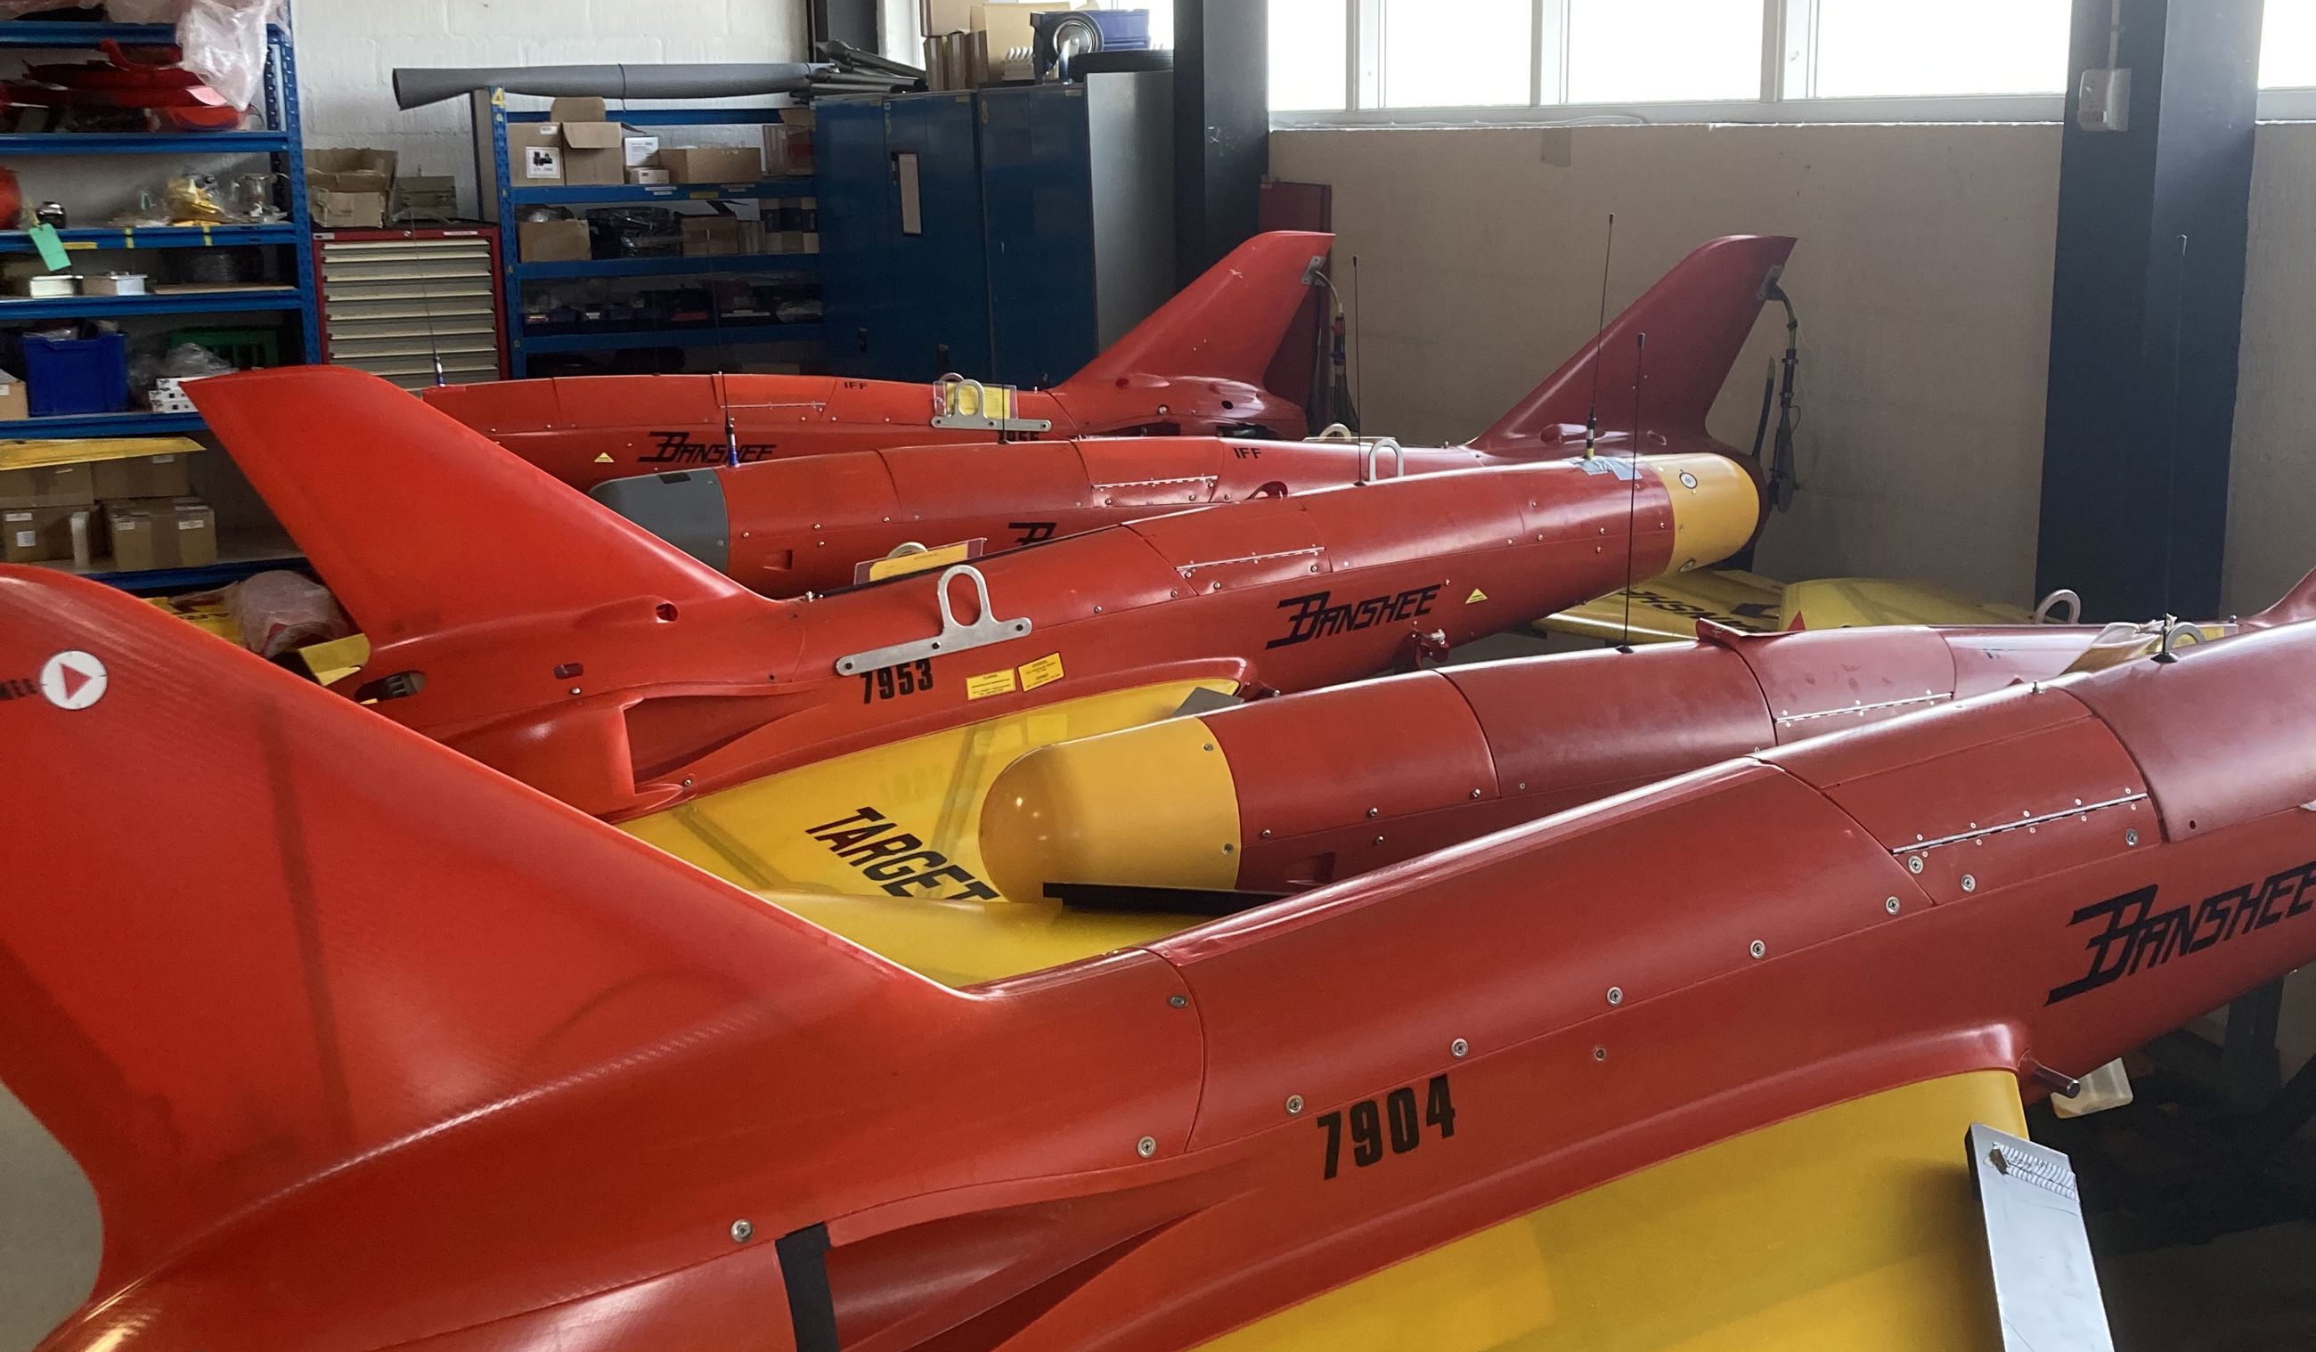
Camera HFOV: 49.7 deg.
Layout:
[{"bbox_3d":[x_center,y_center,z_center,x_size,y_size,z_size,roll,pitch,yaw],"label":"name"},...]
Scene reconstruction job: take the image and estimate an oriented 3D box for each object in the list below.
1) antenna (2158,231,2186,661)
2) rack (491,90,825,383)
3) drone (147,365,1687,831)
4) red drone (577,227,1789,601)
[{"bbox_3d":[0.874,-0.194,2.145,0.020,0.369,0.020,-9,15,-23],"label":"antenna"},{"bbox_3d":[-2.255,-1.724,11.426,1.520,1.835,0.450,-6,14,-24],"label":"rack"},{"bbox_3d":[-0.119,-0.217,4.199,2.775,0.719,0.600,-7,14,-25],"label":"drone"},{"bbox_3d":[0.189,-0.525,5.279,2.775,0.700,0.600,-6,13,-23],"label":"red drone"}]

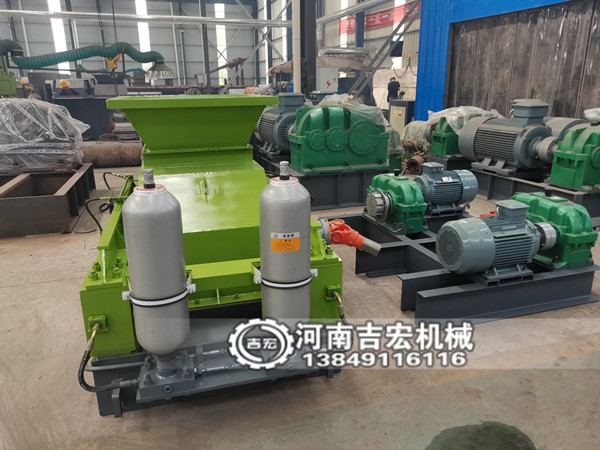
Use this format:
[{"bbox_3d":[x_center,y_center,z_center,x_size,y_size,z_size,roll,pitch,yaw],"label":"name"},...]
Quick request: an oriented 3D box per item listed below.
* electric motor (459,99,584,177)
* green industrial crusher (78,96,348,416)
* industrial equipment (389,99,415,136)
[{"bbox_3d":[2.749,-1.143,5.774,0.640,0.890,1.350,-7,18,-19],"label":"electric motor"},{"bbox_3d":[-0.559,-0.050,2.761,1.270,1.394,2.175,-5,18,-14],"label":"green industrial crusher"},{"bbox_3d":[2.742,-2.587,11.449,0.600,1.058,0.850,-7,18,-19],"label":"industrial equipment"}]

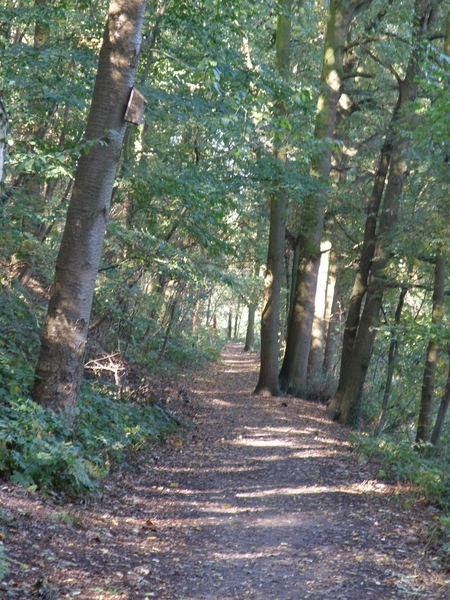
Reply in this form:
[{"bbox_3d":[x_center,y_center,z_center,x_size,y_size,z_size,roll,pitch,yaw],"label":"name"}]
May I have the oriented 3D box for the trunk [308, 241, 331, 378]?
[{"bbox_3d":[2.200,0.221,46.000,0.314,3.213,0.314,4,0,0],"label":"trunk"}]

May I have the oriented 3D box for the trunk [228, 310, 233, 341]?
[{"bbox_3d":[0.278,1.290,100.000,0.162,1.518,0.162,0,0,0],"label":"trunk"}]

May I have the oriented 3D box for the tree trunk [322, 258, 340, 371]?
[{"bbox_3d":[2.587,0.377,48.000,0.279,2.866,0.279,3,0,0],"label":"tree trunk"}]

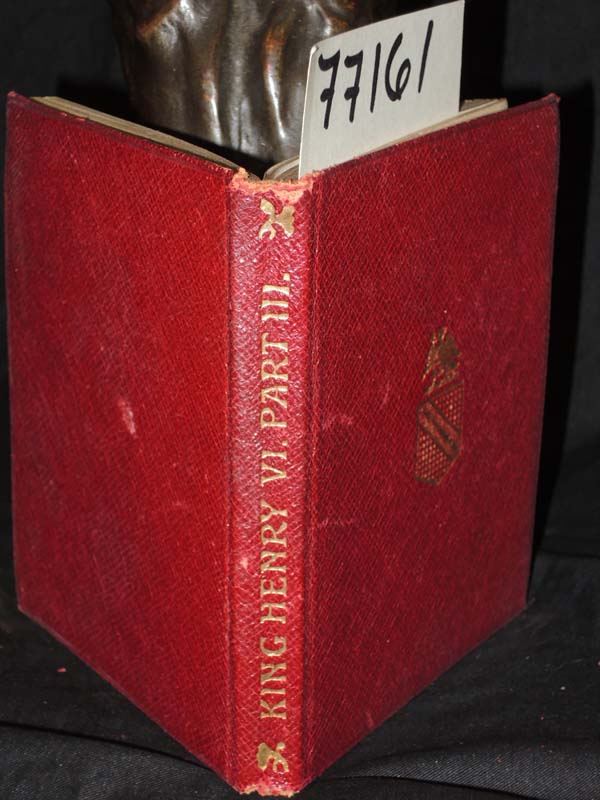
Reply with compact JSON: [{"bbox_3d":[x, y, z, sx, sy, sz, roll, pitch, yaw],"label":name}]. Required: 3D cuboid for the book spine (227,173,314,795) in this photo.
[{"bbox_3d":[-0.006,0.019,0.355,0.017,0.132,0.008,1,19,0],"label":"book spine"}]

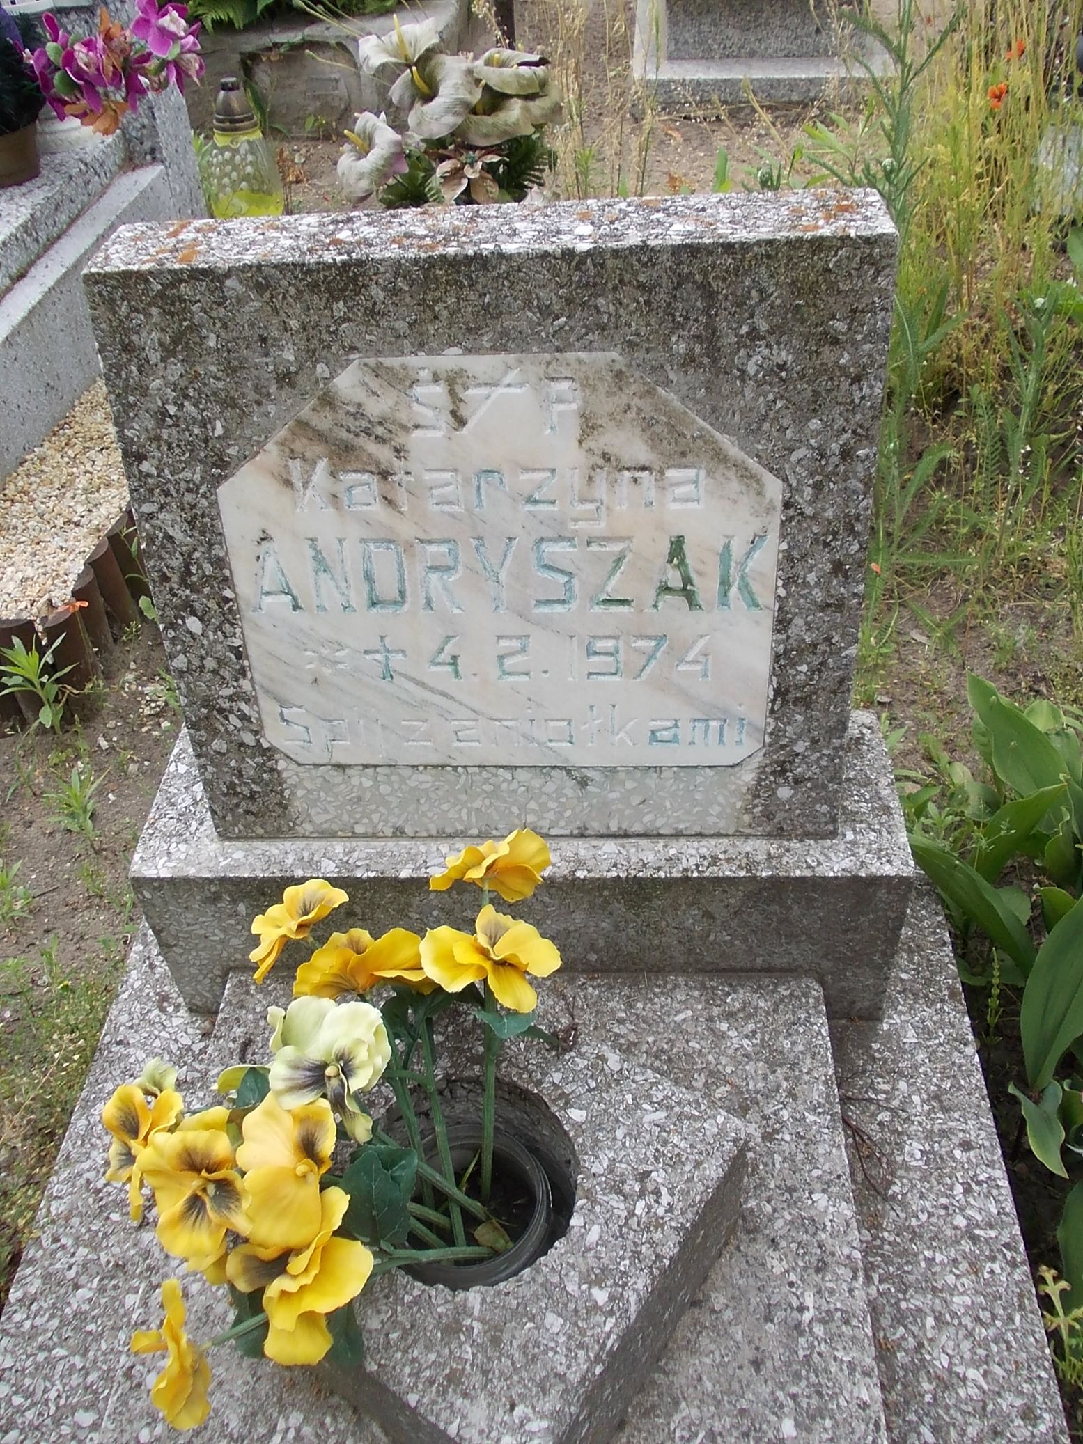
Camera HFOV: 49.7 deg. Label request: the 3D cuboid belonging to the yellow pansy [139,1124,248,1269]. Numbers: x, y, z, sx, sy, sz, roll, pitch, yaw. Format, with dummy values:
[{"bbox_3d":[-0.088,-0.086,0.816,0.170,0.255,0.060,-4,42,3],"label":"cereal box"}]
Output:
[{"bbox_3d":[-0.225,0.307,0.755,0.068,0.035,0.085,4,67,-3],"label":"yellow pansy"}]

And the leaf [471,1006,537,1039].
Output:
[{"bbox_3d":[-0.023,0.183,0.715,0.042,0.016,0.032,0,51,4],"label":"leaf"}]

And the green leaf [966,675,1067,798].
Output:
[{"bbox_3d":[0.446,0.017,1.090,0.145,0.040,0.060,41,72,20],"label":"green leaf"}]

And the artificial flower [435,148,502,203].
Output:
[{"bbox_3d":[-0.097,-0.727,1.550,0.095,0.080,0.055,-5,21,0],"label":"artificial flower"}]

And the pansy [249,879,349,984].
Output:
[{"bbox_3d":[-0.163,0.141,0.785,0.065,0.035,0.075,5,48,47],"label":"pansy"}]

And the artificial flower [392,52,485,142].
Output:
[{"bbox_3d":[-0.158,-0.953,1.780,0.115,0.100,0.105,-20,52,19],"label":"artificial flower"}]

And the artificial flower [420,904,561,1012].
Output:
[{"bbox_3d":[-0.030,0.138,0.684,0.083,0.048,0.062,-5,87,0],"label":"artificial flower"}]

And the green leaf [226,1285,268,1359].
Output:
[{"bbox_3d":[-0.191,0.397,0.775,0.038,0.020,0.050,-2,60,-8],"label":"green leaf"}]

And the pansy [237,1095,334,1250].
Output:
[{"bbox_3d":[-0.144,0.252,0.655,0.061,0.085,0.036,23,7,26],"label":"pansy"}]

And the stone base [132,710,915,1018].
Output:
[{"bbox_3d":[-0.012,0.118,0.964,0.570,0.177,0.173,-1,43,4],"label":"stone base"}]

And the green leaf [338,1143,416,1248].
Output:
[{"bbox_3d":[-0.111,0.322,0.795,0.050,0.025,0.068,0,65,-6],"label":"green leaf"}]

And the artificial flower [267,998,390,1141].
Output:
[{"bbox_3d":[-0.139,0.227,0.765,0.075,0.040,0.085,-8,71,-12],"label":"artificial flower"}]

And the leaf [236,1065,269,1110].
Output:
[{"bbox_3d":[-0.200,0.254,0.810,0.032,0.018,0.034,-5,60,-3],"label":"leaf"}]

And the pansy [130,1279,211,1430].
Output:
[{"bbox_3d":[-0.211,0.360,0.665,0.045,0.083,0.078,-22,46,-18],"label":"pansy"}]

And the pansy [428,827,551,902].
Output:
[{"bbox_3d":[-0.029,0.081,0.660,0.070,0.062,0.042,-20,73,-16],"label":"pansy"}]

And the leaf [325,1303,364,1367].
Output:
[{"bbox_3d":[-0.134,0.409,0.780,0.034,0.020,0.048,3,59,-5],"label":"leaf"}]

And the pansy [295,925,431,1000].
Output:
[{"bbox_3d":[-0.119,0.157,0.765,0.082,0.038,0.065,-6,28,3],"label":"pansy"}]

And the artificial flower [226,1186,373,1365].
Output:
[{"bbox_3d":[-0.134,0.306,0.645,0.076,0.050,0.087,38,94,36],"label":"artificial flower"}]

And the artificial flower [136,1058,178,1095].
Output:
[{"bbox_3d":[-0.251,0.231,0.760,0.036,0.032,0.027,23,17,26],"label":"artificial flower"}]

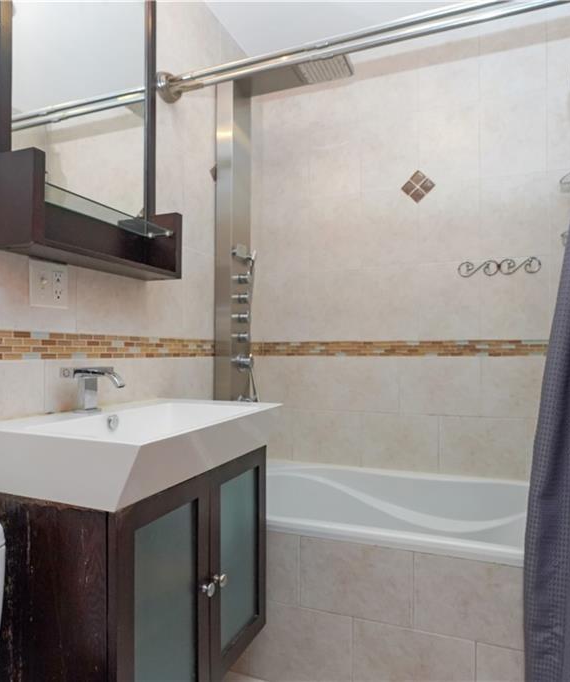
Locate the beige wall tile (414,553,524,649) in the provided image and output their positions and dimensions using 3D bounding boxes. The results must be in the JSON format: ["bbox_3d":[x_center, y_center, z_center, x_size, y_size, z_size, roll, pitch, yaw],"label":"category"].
[{"bbox_3d":[0.534,0.715,1.260,0.339,0.224,0.012,0,-1,20],"label":"beige wall tile"}]

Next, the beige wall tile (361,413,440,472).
[{"bbox_3d":[0.518,0.451,2.047,0.339,0.249,0.012,0,-1,20],"label":"beige wall tile"}]

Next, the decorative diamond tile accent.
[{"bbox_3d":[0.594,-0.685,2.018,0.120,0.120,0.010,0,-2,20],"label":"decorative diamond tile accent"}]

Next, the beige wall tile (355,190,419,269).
[{"bbox_3d":[0.473,-0.512,2.058,0.248,0.340,0.010,0,-2,20],"label":"beige wall tile"}]

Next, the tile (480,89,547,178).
[{"bbox_3d":[0.960,-0.863,1.916,0.252,0.339,0.012,0,-1,20],"label":"tile"}]

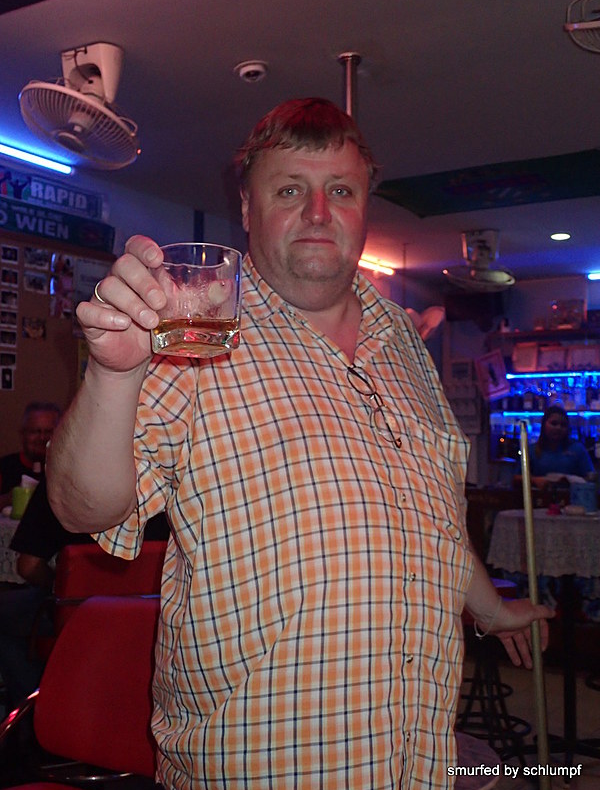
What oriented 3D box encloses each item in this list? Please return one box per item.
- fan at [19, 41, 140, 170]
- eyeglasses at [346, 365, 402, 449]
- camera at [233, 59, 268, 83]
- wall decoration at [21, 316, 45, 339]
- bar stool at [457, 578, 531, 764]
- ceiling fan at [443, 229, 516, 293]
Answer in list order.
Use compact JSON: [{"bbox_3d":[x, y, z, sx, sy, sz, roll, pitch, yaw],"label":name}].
[{"bbox_3d":[-0.761,-0.994,3.434,0.430,0.370,0.430,-2,-4,38],"label":"fan"},{"bbox_3d":[0.096,0.019,1.277,0.038,0.132,0.038,-31,-23,-10],"label":"eyeglasses"},{"bbox_3d":[-0.173,-1.143,3.546,0.120,0.053,0.120,0,-3,-3],"label":"camera"},{"bbox_3d":[-1.269,-0.316,4.750,0.010,0.100,0.145,-2,-4,32],"label":"wall decoration"},{"bbox_3d":[0.812,1.194,4.327,0.390,0.750,0.390,-2,-4,32],"label":"bar stool"},{"bbox_3d":[1.112,-0.835,6.122,0.430,0.380,0.430,-2,-4,32],"label":"ceiling fan"}]

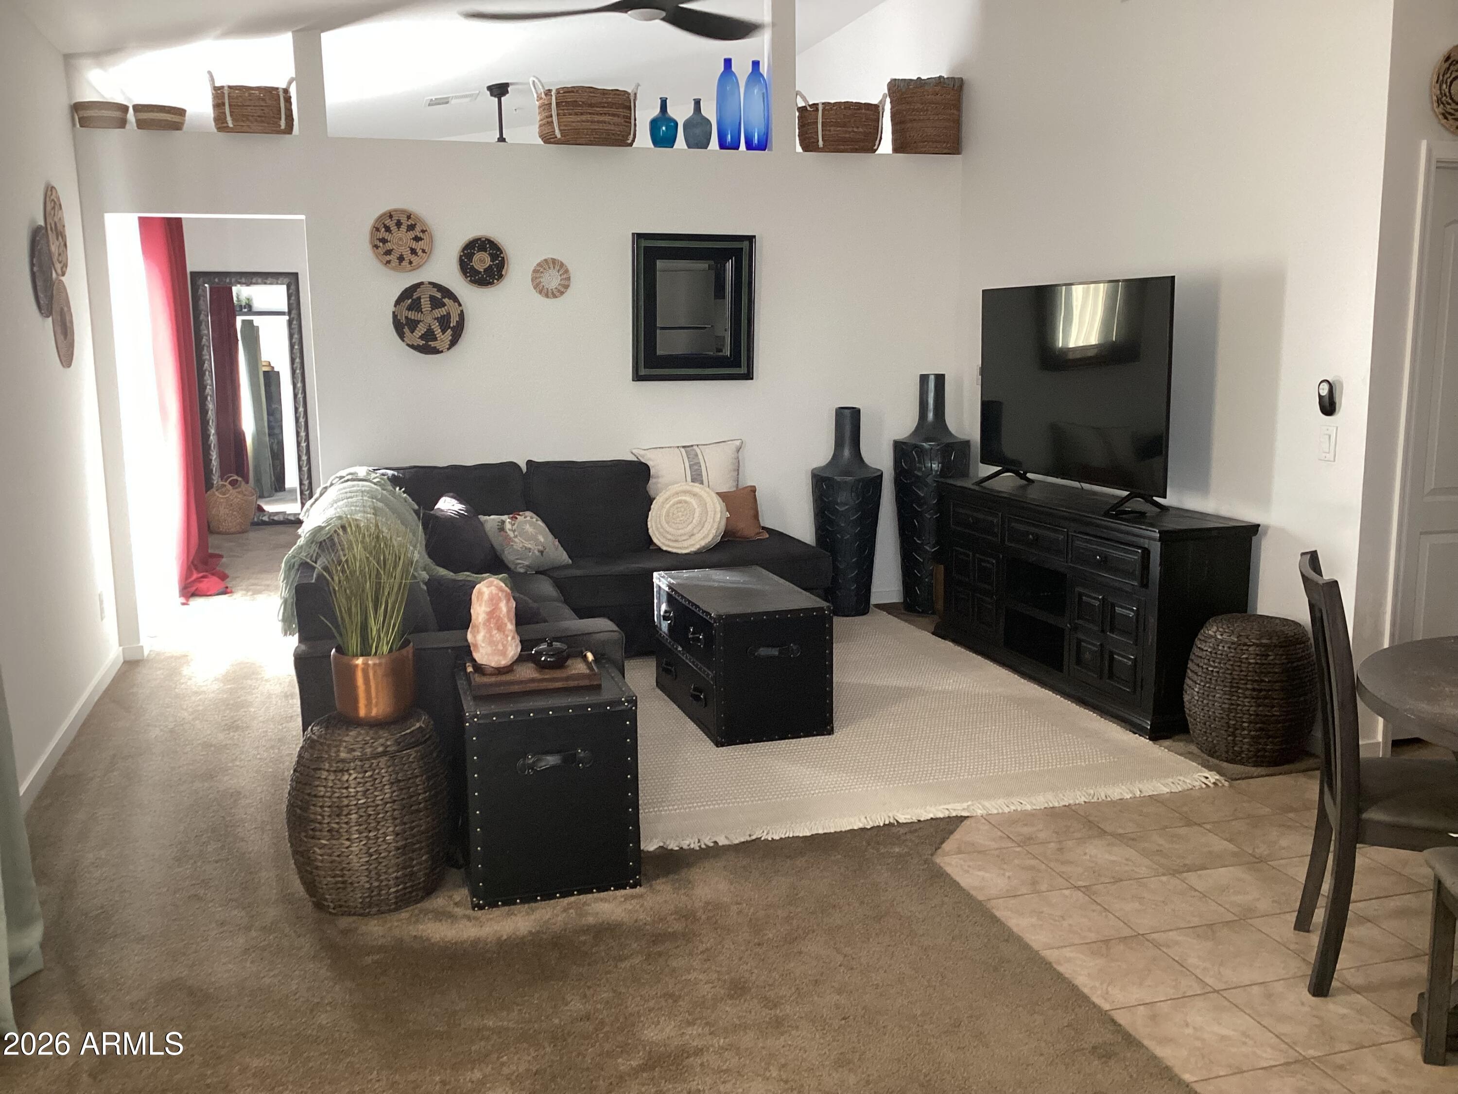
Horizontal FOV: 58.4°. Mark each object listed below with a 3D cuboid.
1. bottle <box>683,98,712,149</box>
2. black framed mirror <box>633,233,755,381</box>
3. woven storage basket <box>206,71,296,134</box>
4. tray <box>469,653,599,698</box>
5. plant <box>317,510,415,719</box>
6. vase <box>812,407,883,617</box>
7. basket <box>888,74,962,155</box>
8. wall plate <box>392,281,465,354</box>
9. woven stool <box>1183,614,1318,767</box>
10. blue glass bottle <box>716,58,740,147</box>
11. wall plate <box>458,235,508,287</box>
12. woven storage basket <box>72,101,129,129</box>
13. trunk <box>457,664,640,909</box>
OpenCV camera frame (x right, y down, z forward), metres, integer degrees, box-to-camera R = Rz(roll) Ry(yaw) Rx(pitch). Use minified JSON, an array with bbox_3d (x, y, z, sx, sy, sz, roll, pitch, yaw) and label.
[{"bbox_3d":[-0.162,-2.204,6.831,0.152,0.270,0.152,-1,9,0],"label":"bottle"},{"bbox_3d":[-0.177,-1.243,6.778,0.631,0.744,0.040,-3,10,-16],"label":"black framed mirror"},{"bbox_3d":[-2.242,-2.073,6.123,0.380,0.270,0.270,-3,10,-16],"label":"woven storage basket"},{"bbox_3d":[-0.574,0.356,3.782,0.355,0.050,0.303,-3,9,-15],"label":"tray"},{"bbox_3d":[-0.982,0.198,3.583,0.280,0.565,0.280,-3,10,-16],"label":"plant"},{"bbox_3d":[0.635,-0.194,7.010,0.375,1.115,0.375,-1,9,0],"label":"vase"},{"bbox_3d":[1.057,-2.313,7.051,0.335,0.380,0.310,-3,10,-16],"label":"basket"},{"bbox_3d":[-1.472,-1.121,6.404,0.352,0.352,0.050,-3,10,-16],"label":"wall plate"},{"bbox_3d":[1.874,0.509,4.694,0.445,0.475,0.445,-3,10,-16],"label":"woven stool"},{"bbox_3d":[-0.001,-2.318,6.863,0.131,0.481,0.131,-1,9,0],"label":"blue glass bottle"},{"bbox_3d":[-1.228,-1.425,6.529,0.250,0.250,0.045,-3,10,-17],"label":"wall plate"},{"bbox_3d":[-2.853,-1.948,5.937,0.237,0.112,0.232,-3,10,-16],"label":"woven storage basket"},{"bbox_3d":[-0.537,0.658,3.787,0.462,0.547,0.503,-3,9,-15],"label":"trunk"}]

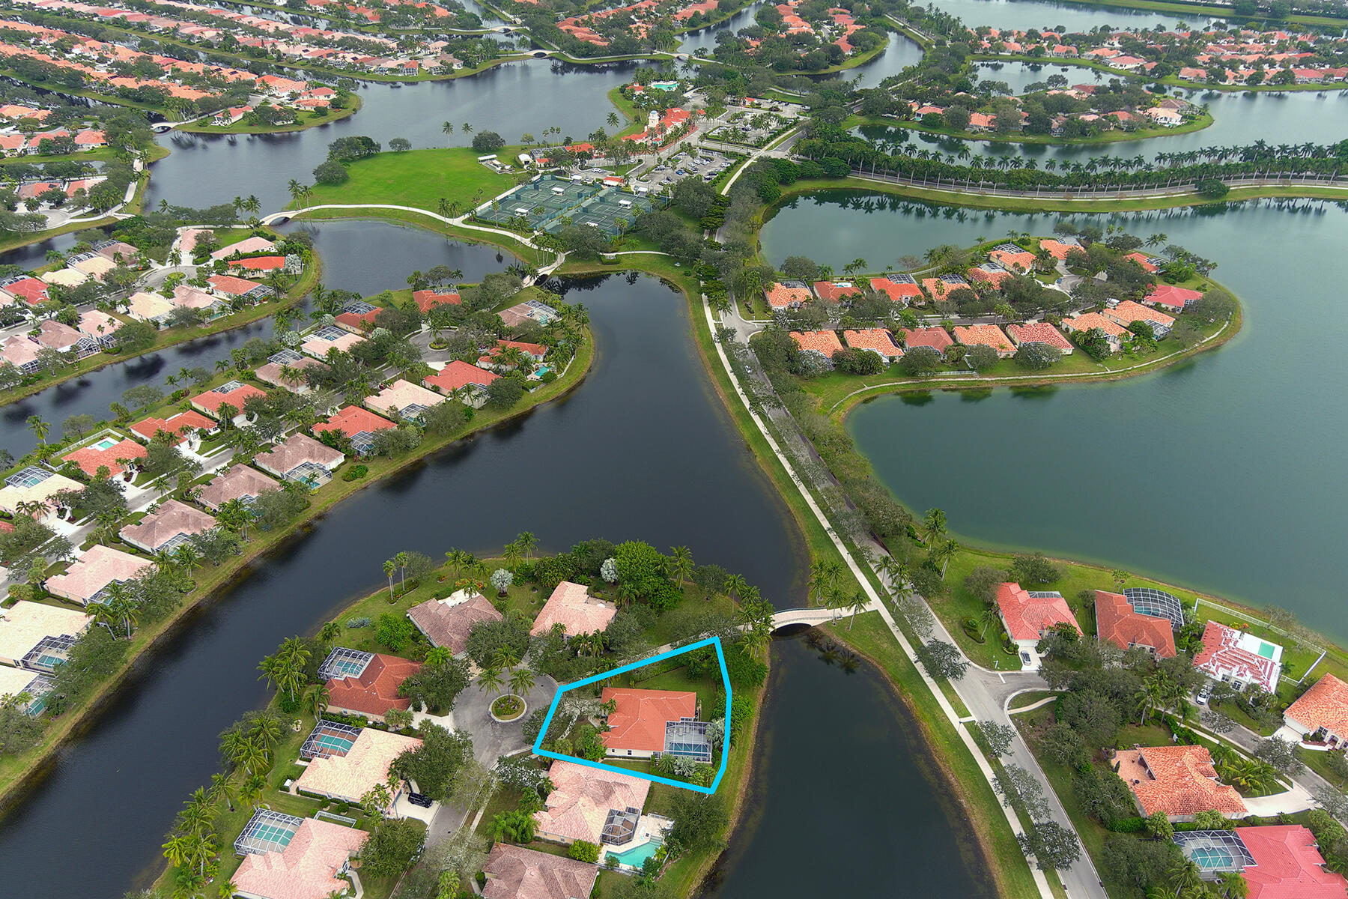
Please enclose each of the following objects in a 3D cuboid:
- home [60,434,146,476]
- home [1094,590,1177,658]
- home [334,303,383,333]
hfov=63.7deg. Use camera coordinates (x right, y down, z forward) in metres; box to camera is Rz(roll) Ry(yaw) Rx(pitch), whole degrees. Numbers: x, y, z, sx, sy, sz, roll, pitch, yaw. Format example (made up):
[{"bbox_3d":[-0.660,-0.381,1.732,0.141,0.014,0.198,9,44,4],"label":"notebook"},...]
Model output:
[{"bbox_3d":[-193.034,2.558,370.435,24.100,6.300,20.000,22,40,29],"label":"home"},{"bbox_3d":[131.930,49.690,310.690,20.500,6.400,24.000,10,35,13],"label":"home"},{"bbox_3d":[-129.740,-56.110,462.000,23.300,6.400,18.900,22,39,29],"label":"home"}]

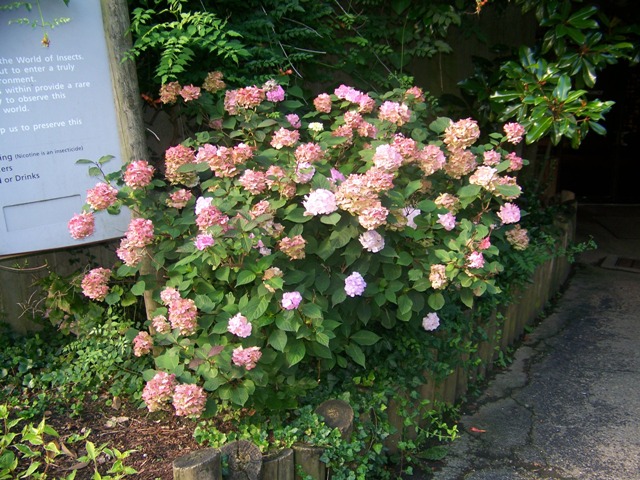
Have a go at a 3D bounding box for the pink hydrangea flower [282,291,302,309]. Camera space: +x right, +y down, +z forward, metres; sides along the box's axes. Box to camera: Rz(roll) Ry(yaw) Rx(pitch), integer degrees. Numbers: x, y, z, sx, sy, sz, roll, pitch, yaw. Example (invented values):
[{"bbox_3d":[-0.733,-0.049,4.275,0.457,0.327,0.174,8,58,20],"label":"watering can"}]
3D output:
[{"bbox_3d":[-0.092,0.196,2.100,0.068,0.060,0.062,-3,20,-3],"label":"pink hydrangea flower"}]

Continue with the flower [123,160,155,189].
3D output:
[{"bbox_3d":[-0.696,-0.251,2.480,0.119,0.100,0.109,-7,19,-15],"label":"flower"}]

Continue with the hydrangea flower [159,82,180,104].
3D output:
[{"bbox_3d":[-0.744,-0.724,3.200,0.109,0.109,0.109,-6,21,-12],"label":"hydrangea flower"}]

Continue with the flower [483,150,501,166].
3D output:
[{"bbox_3d":[0.755,-0.359,2.850,0.077,0.068,0.079,0,20,0],"label":"flower"}]

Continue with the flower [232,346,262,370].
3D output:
[{"bbox_3d":[-0.241,0.394,2.150,0.097,0.074,0.085,-5,18,-7],"label":"flower"}]

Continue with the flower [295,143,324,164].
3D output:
[{"bbox_3d":[-0.038,-0.316,2.360,0.105,0.080,0.100,-2,20,-1],"label":"flower"}]

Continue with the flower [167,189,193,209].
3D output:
[{"bbox_3d":[-0.547,-0.162,2.520,0.098,0.072,0.084,-6,18,-12],"label":"flower"}]

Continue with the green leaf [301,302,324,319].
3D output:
[{"bbox_3d":[-0.032,0.267,2.450,0.083,0.053,0.060,-2,15,-1],"label":"green leaf"}]

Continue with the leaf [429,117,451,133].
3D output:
[{"bbox_3d":[0.517,-0.500,2.800,0.095,0.076,0.030,0,-25,0],"label":"leaf"}]

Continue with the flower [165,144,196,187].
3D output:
[{"bbox_3d":[-0.614,-0.328,2.850,0.141,0.178,0.130,-5,15,-12],"label":"flower"}]

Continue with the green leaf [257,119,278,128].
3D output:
[{"bbox_3d":[-0.227,-0.504,2.800,0.090,0.030,0.055,-1,19,-4],"label":"green leaf"}]

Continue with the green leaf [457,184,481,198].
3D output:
[{"bbox_3d":[0.601,-0.196,2.620,0.092,0.048,0.045,2,18,13],"label":"green leaf"}]

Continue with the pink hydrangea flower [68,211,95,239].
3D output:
[{"bbox_3d":[-0.903,-0.059,2.450,0.096,0.103,0.093,0,20,0],"label":"pink hydrangea flower"}]

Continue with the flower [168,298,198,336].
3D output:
[{"bbox_3d":[-0.506,0.287,2.400,0.111,0.141,0.111,-6,21,-13],"label":"flower"}]

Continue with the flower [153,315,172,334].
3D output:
[{"bbox_3d":[-0.612,0.327,2.500,0.068,0.071,0.062,-5,19,-14],"label":"flower"}]

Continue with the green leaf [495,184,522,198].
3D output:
[{"bbox_3d":[0.757,-0.195,2.600,0.110,0.050,0.075,4,21,16],"label":"green leaf"}]

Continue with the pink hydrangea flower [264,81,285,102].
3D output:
[{"bbox_3d":[-0.200,-0.654,2.850,0.085,0.094,0.088,0,20,0],"label":"pink hydrangea flower"}]

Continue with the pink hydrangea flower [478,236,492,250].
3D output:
[{"bbox_3d":[0.685,0.015,2.680,0.056,0.054,0.055,2,18,14],"label":"pink hydrangea flower"}]

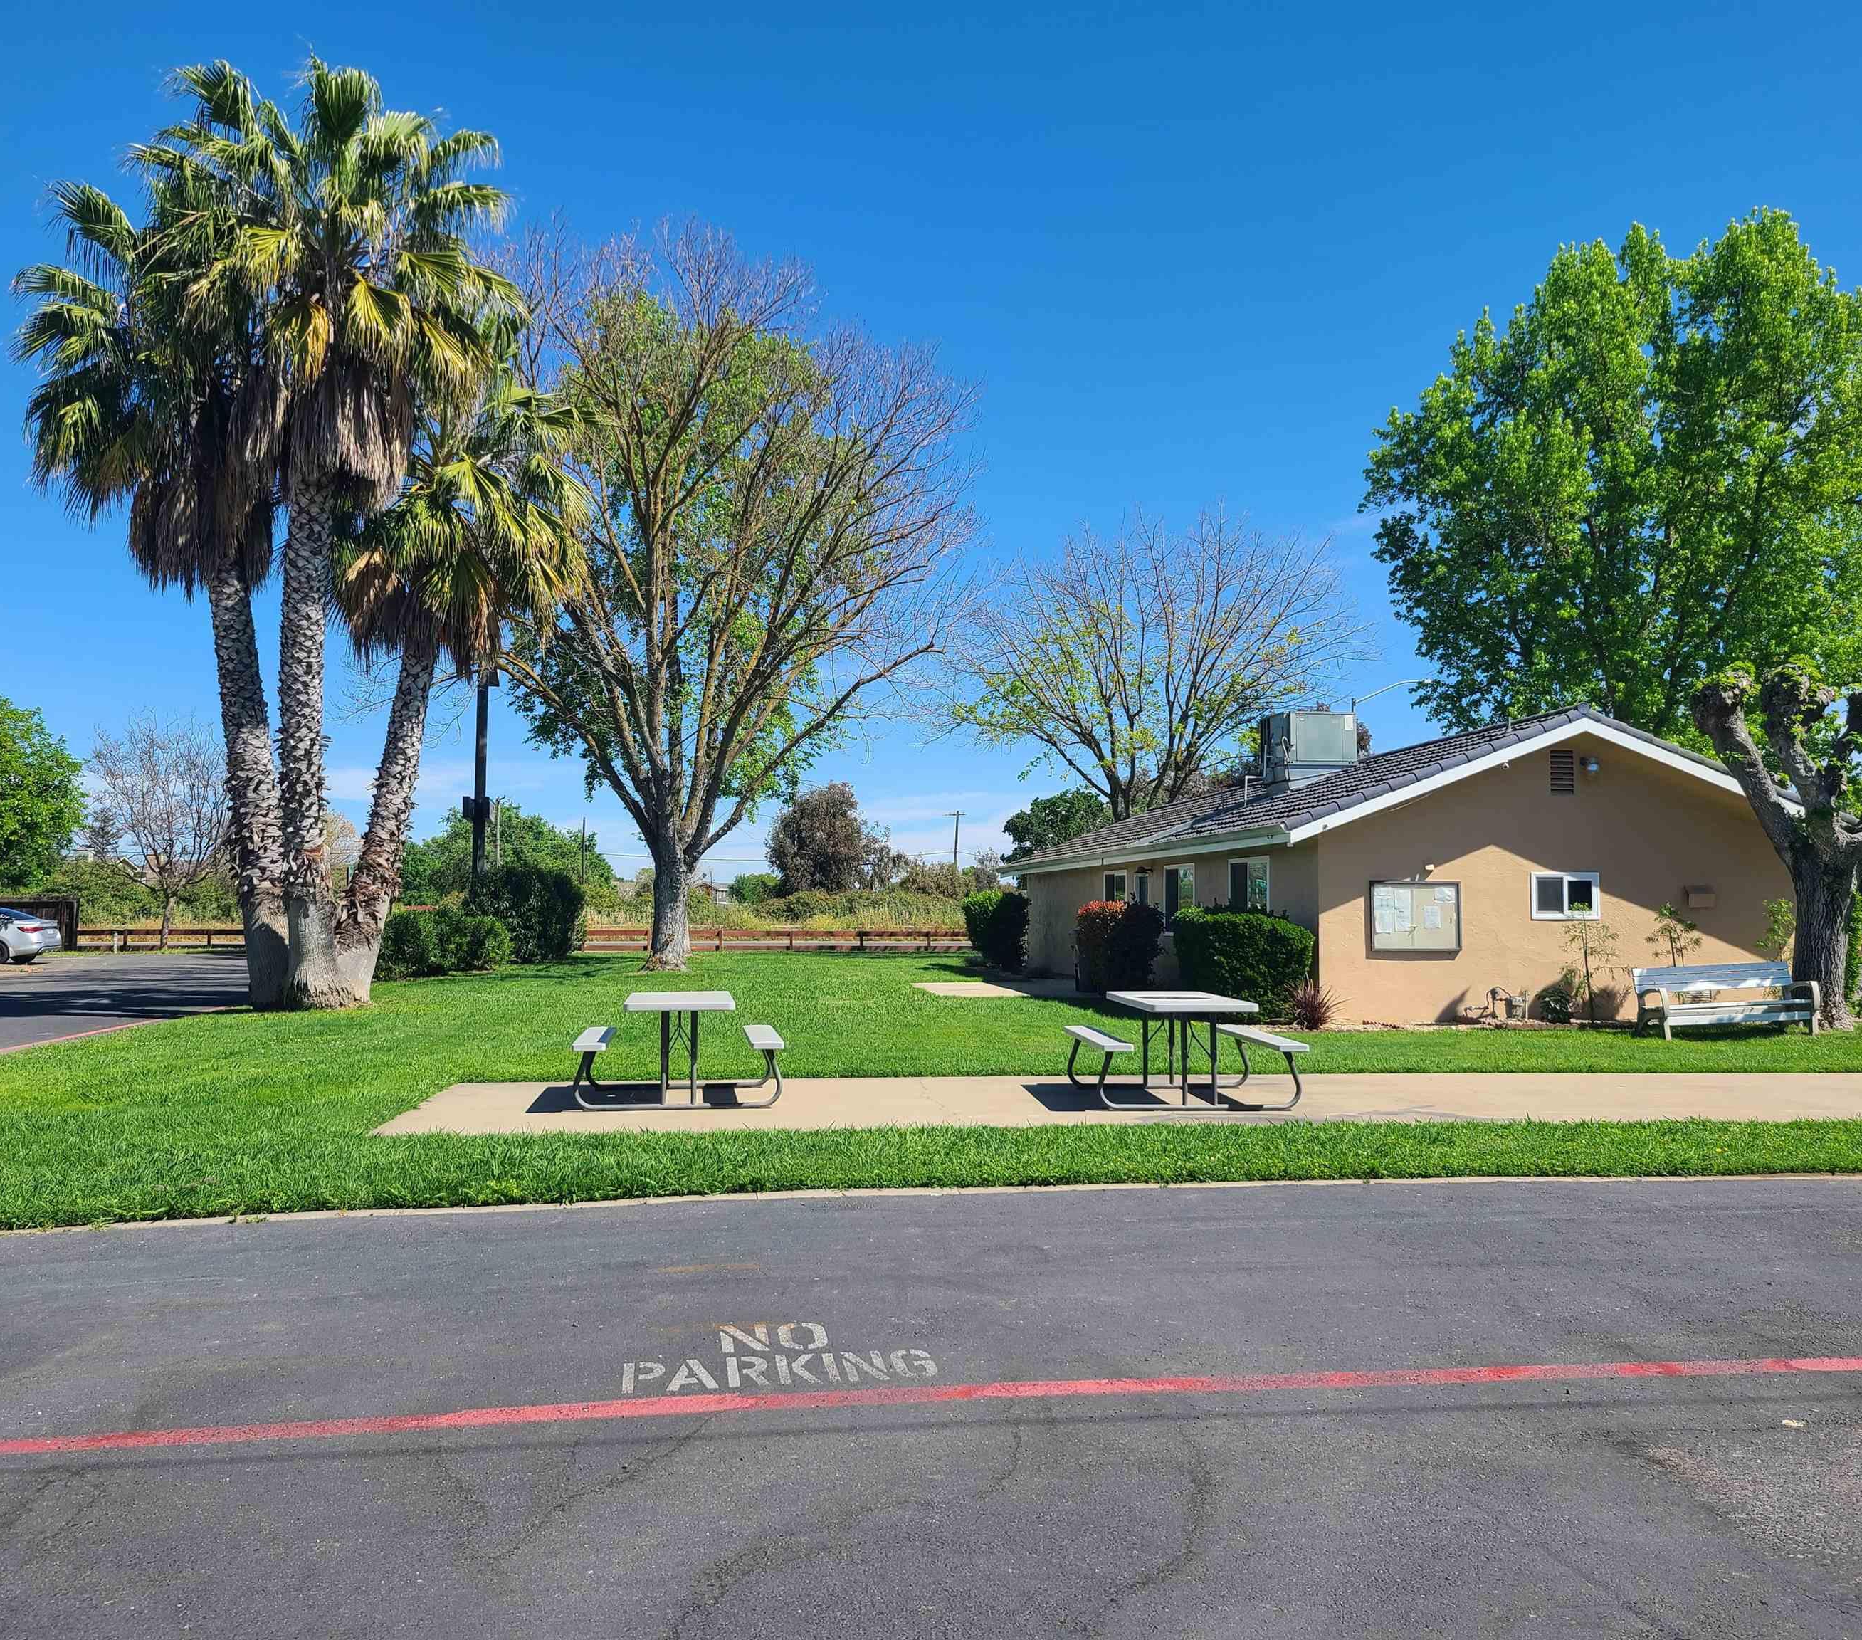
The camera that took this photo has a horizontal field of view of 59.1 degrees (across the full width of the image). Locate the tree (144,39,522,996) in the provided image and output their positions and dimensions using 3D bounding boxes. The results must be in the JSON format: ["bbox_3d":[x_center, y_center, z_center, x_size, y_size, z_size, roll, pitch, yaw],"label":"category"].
[{"bbox_3d":[-9.268,-4.568,25.182,5.819,14.644,5.400,0,-3,0],"label":"tree"}]

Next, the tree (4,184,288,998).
[{"bbox_3d":[-11.461,-3.564,24.824,4.150,12.658,3.944,2,-3,-25],"label":"tree"}]

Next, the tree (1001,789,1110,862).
[{"bbox_3d":[4.446,1.712,56.992,3.972,5.632,4.300,0,-3,0],"label":"tree"}]

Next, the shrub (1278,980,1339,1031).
[{"bbox_3d":[4.621,2.241,20.046,0.715,0.580,0.729,-1,-3,13],"label":"shrub"}]

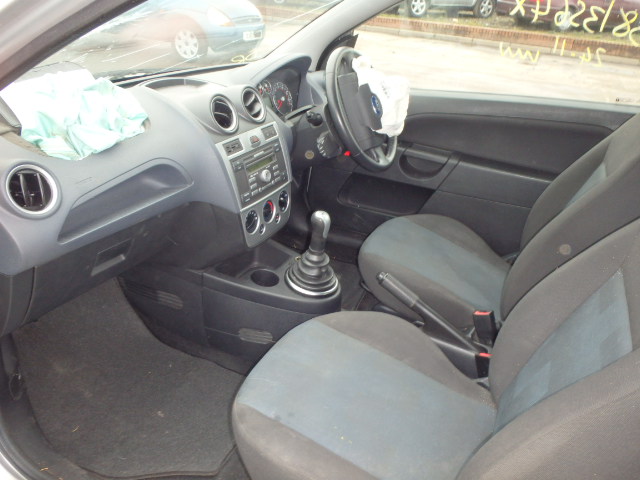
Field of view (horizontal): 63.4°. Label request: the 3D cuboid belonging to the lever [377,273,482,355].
[{"bbox_3d":[0.254,0.176,1.236,0.305,0.058,0.038,38,38,10],"label":"lever"}]

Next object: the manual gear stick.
[{"bbox_3d":[-0.018,0.024,1.331,0.145,0.222,0.142,0,27,0],"label":"manual gear stick"}]

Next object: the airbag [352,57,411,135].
[{"bbox_3d":[0.182,-0.397,1.477,0.135,0.230,0.190,1,24,32],"label":"airbag"}]

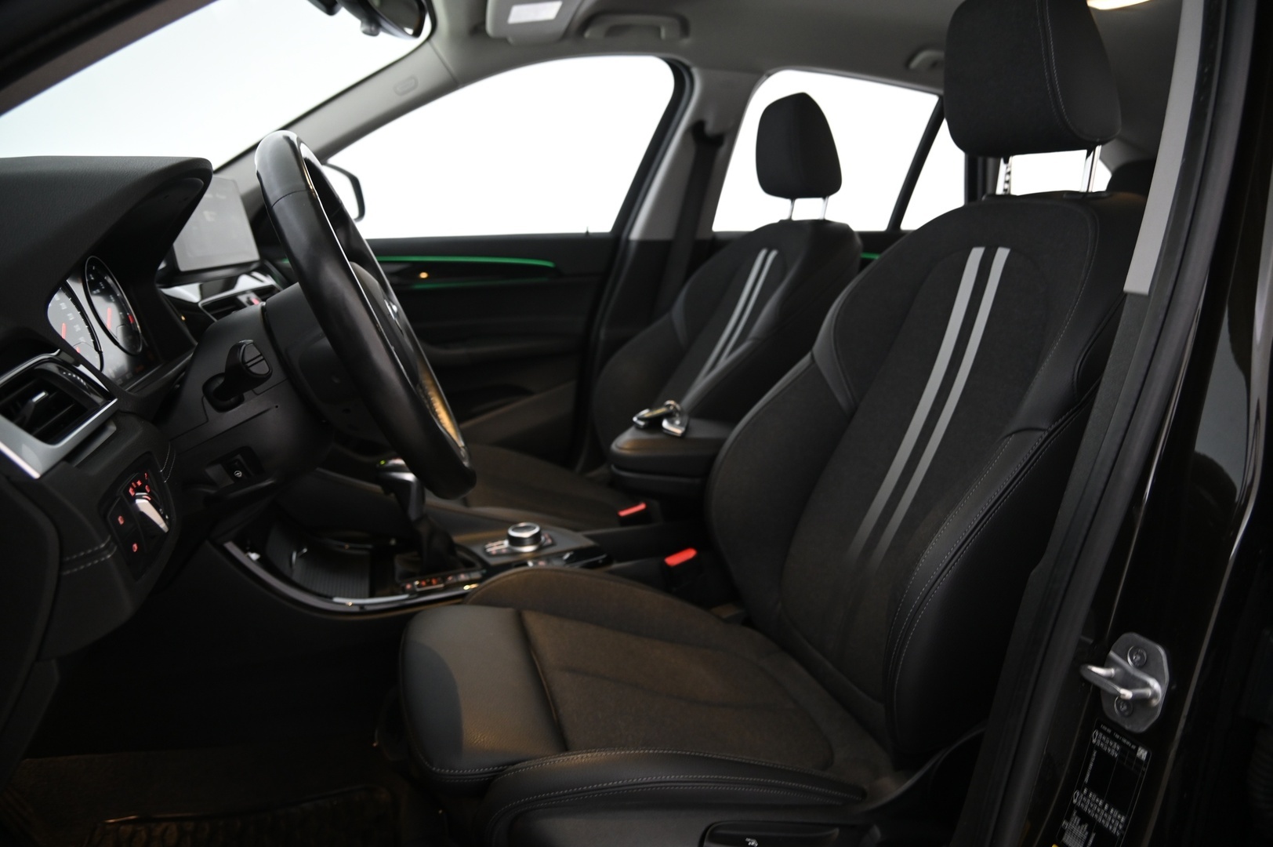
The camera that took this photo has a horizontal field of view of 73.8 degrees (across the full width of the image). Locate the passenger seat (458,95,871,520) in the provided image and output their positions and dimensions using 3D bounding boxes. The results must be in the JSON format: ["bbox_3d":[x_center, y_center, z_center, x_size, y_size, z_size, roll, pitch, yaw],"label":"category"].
[{"bbox_3d":[-0.010,-0.155,1.659,0.830,0.950,0.530,-3,14,-13],"label":"passenger seat"}]

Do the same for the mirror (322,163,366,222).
[{"bbox_3d":[-0.718,-0.536,1.974,0.130,0.155,0.230,0,13,-3],"label":"mirror"}]

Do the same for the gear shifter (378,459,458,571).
[{"bbox_3d":[-0.320,0.130,1.245,0.110,0.168,0.065,-3,14,-13],"label":"gear shifter"}]

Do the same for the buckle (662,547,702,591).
[{"bbox_3d":[0.076,0.228,1.258,0.052,0.068,0.028,-19,17,-9],"label":"buckle"}]

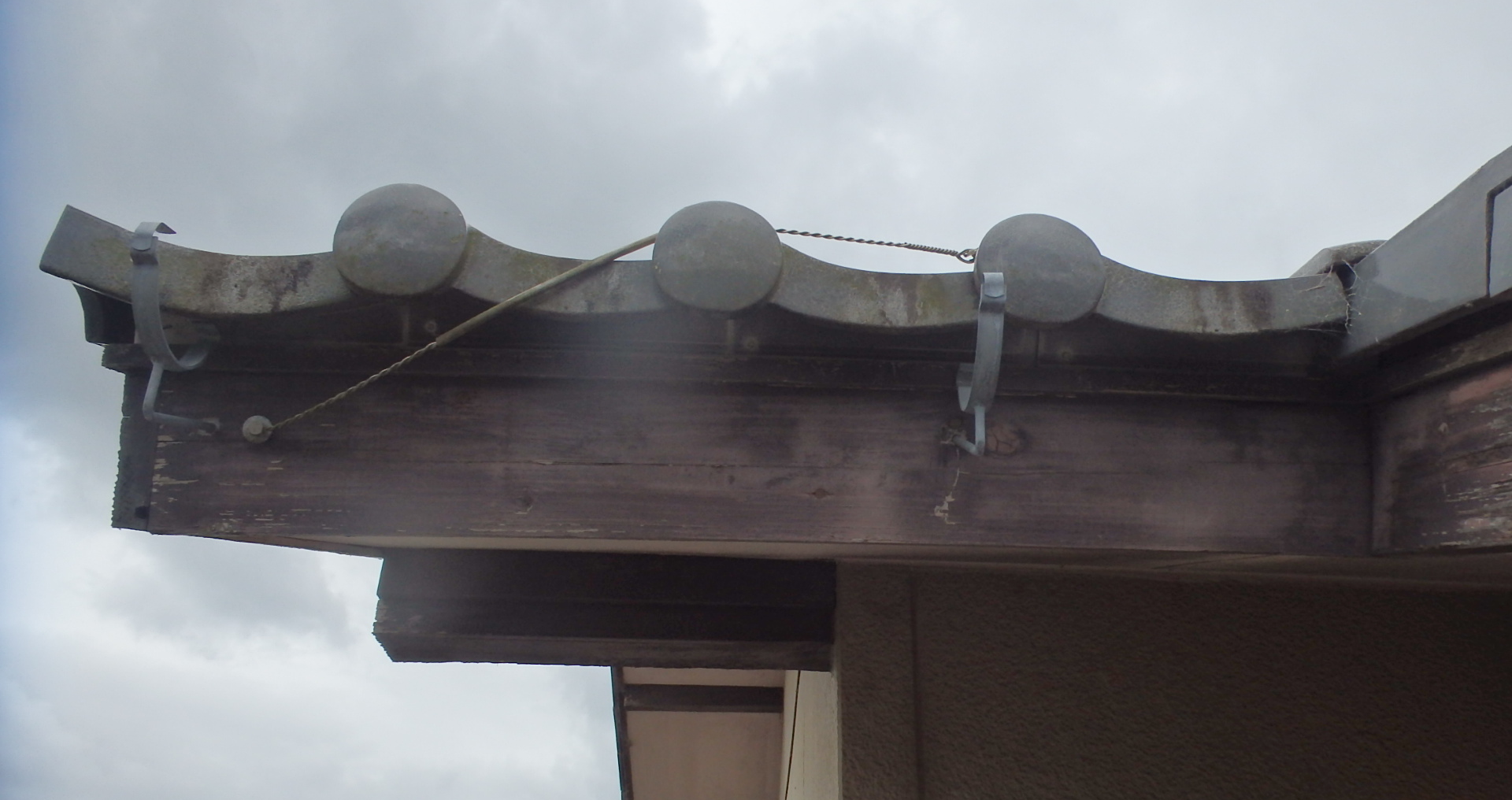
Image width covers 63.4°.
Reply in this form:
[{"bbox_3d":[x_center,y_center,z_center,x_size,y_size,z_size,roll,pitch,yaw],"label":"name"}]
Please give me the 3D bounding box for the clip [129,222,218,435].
[{"bbox_3d":[-0.478,-0.038,1.014,0.030,0.134,0.188,2,-26,-1],"label":"clip"}]

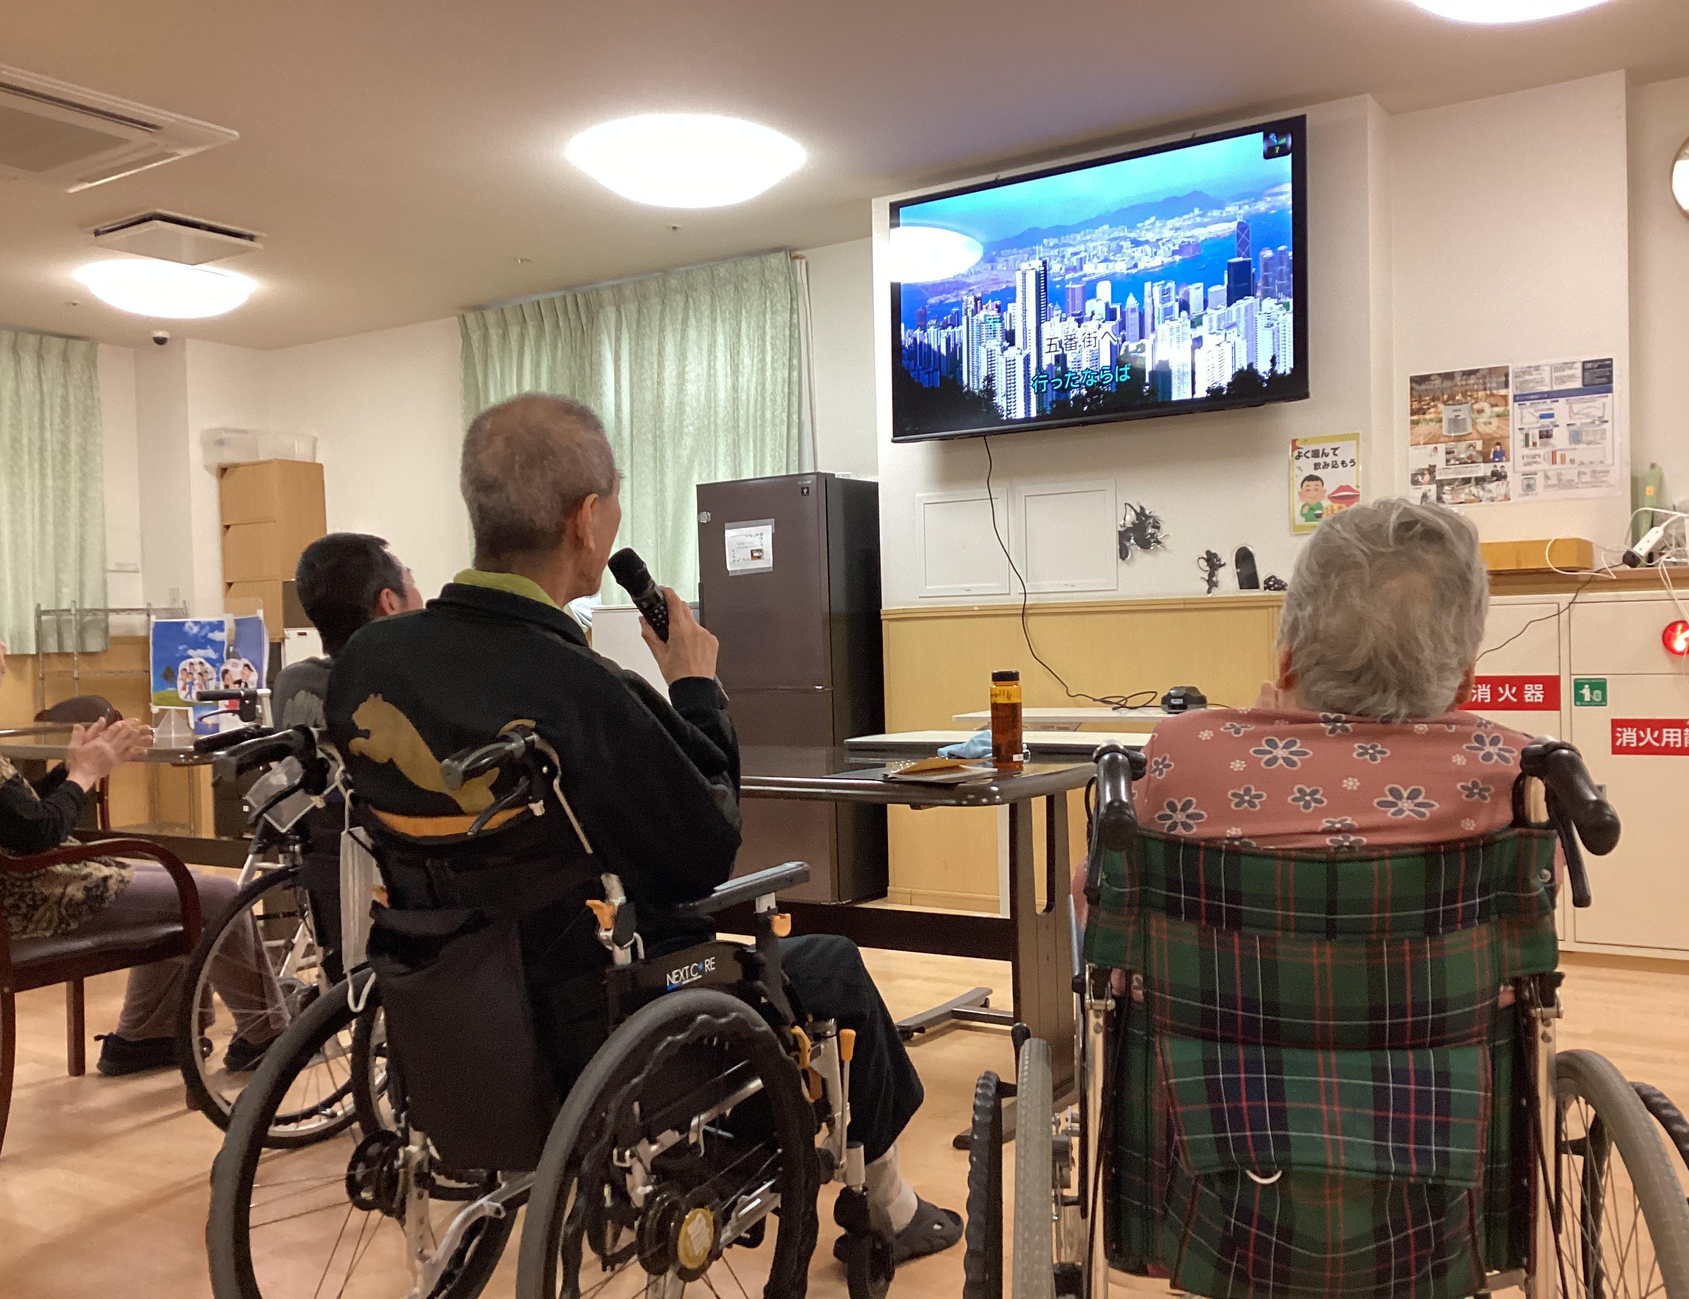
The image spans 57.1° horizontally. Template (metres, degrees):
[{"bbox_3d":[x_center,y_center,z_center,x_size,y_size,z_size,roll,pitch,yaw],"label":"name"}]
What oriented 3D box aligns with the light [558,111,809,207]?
[{"bbox_3d":[-0.525,-1.565,5.121,0.759,0.149,0.759,-1,1,0],"label":"light"}]

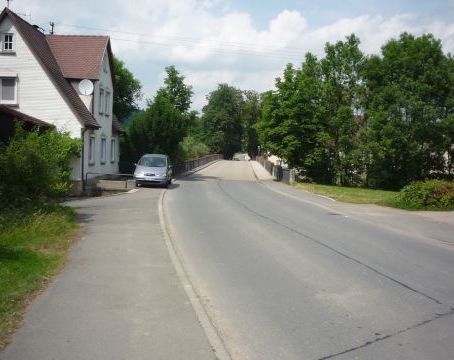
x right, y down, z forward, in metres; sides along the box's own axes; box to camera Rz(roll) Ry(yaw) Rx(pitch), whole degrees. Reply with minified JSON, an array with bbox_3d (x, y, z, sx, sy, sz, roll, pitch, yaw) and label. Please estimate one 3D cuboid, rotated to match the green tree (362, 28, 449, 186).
[{"bbox_3d":[10.060,-3.920,25.000,5.000,8.790,5.000,0,3,0],"label":"green tree"}]

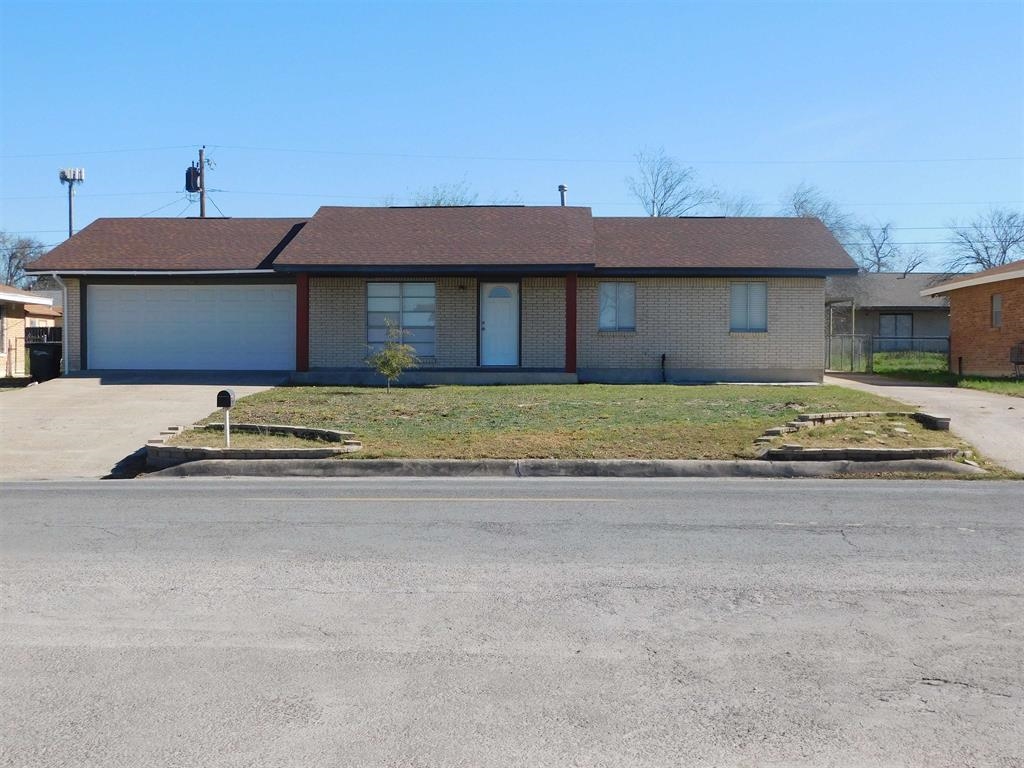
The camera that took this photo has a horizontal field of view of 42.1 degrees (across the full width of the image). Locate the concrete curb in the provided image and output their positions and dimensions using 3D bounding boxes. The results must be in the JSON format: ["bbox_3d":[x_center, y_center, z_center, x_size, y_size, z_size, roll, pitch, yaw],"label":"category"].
[{"bbox_3d":[0.689,1.112,17.654,10.984,0.230,0.350,0,1,1],"label":"concrete curb"}]

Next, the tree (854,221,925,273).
[{"bbox_3d":[22.628,-5.706,79.988,4.300,7.997,4.100,0,1,0],"label":"tree"}]

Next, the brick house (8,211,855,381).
[{"bbox_3d":[-1.606,-2.462,36.014,19.793,4.769,10.550,0,1,2],"label":"brick house"}]

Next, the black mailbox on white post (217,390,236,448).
[{"bbox_3d":[-3.871,0.480,18.050,0.200,0.788,0.460,0,1,-4],"label":"black mailbox on white post"}]

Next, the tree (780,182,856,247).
[{"bbox_3d":[13.226,-4.816,57.980,4.200,7.924,4.200,0,1,0],"label":"tree"}]

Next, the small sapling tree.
[{"bbox_3d":[-2.652,-0.605,29.300,1.150,1.585,1.100,0,1,0],"label":"small sapling tree"}]

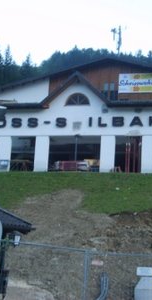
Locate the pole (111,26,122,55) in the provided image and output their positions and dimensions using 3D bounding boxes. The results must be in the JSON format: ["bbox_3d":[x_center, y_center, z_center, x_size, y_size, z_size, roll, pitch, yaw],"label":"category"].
[{"bbox_3d":[4.210,-11.195,62.000,1.100,3.100,0.900,0,-10,14],"label":"pole"}]

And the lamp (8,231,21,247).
[{"bbox_3d":[-1.479,2.140,14.500,0.270,0.390,0.270,-5,-12,36],"label":"lamp"}]

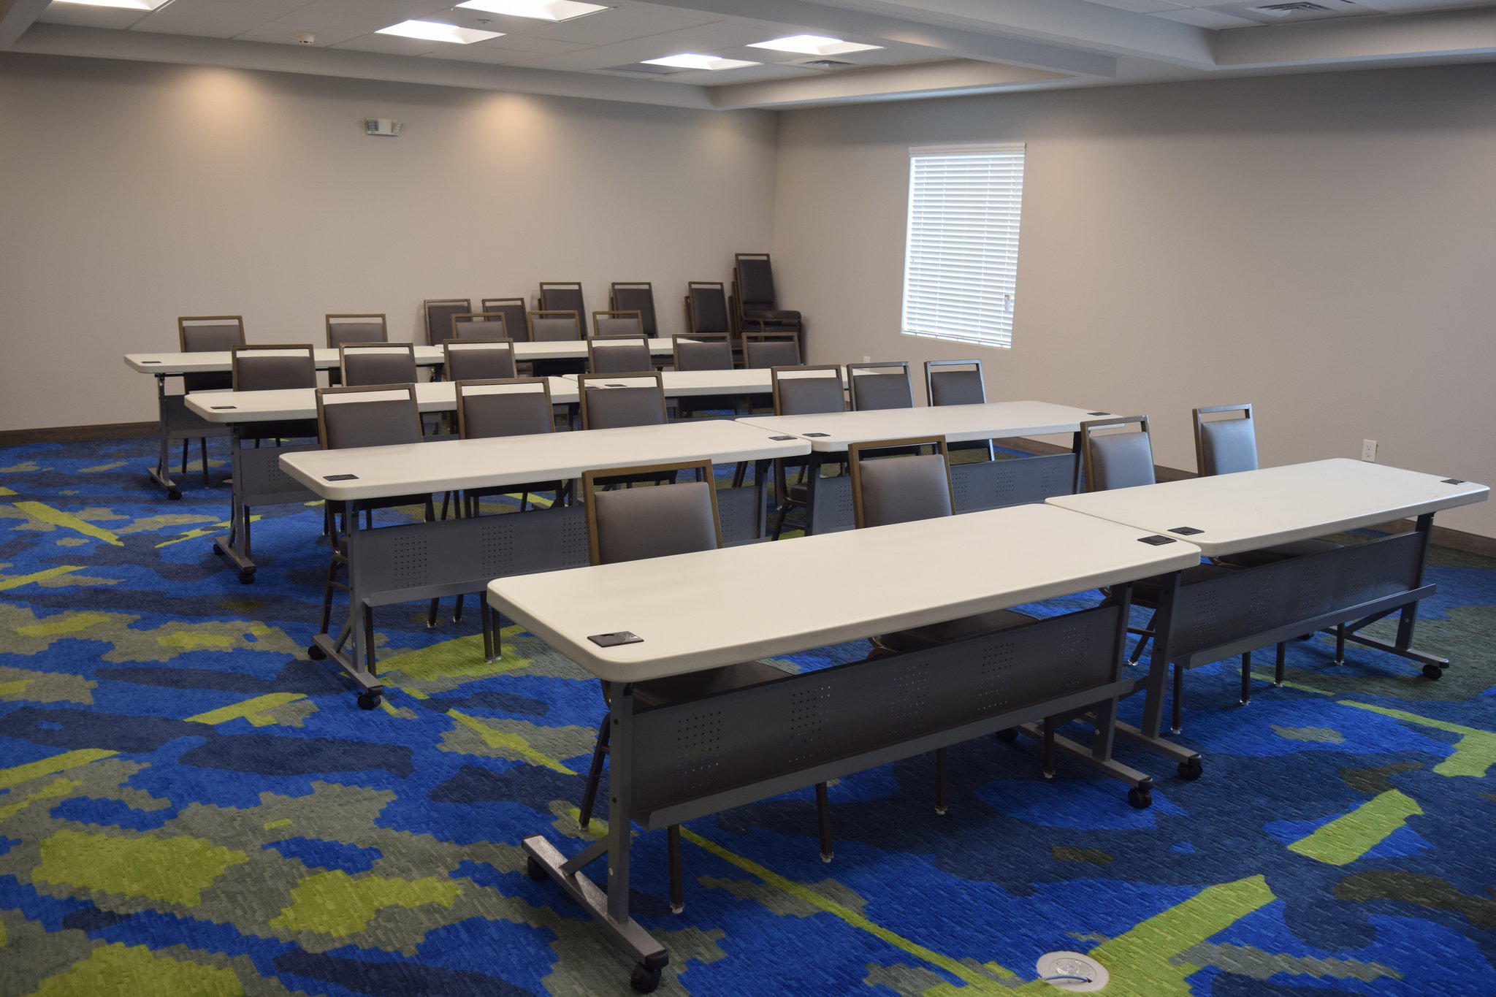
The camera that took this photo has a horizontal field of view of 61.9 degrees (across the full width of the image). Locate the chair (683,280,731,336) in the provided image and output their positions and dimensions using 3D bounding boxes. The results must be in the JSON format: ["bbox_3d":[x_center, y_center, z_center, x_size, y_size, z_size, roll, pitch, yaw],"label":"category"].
[{"bbox_3d":[-0.210,-1.336,10.440,0.455,0.915,0.550,-7,15,-35],"label":"chair"}]

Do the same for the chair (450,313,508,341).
[{"bbox_3d":[-1.594,-0.692,7.817,0.455,0.915,0.550,-7,15,-35],"label":"chair"}]

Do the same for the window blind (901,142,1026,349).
[{"bbox_3d":[1.595,-1.906,9.290,0.070,1.450,1.210,-7,15,-35],"label":"window blind"}]

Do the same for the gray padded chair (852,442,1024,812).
[{"bbox_3d":[0.573,0.328,3.520,0.450,0.917,0.565,-6,15,-34],"label":"gray padded chair"}]

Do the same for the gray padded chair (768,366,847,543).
[{"bbox_3d":[0.394,-0.096,5.501,0.460,0.920,0.550,-7,15,-35],"label":"gray padded chair"}]

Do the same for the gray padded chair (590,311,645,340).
[{"bbox_3d":[-0.765,-0.801,8.470,0.455,0.915,0.550,-7,15,-35],"label":"gray padded chair"}]

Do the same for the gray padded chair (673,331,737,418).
[{"bbox_3d":[-0.127,-0.427,6.900,0.450,0.917,0.565,-6,15,-33],"label":"gray padded chair"}]

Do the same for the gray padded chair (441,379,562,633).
[{"bbox_3d":[-0.812,0.045,4.579,0.455,0.915,0.550,-7,15,-35],"label":"gray padded chair"}]

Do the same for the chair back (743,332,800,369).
[{"bbox_3d":[0.151,-0.731,7.263,0.410,0.450,0.100,-7,5,-35],"label":"chair back"}]

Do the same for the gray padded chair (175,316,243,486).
[{"bbox_3d":[-3.014,-0.574,7.180,0.450,0.920,0.570,-7,15,-36],"label":"gray padded chair"}]

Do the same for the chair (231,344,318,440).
[{"bbox_3d":[-2.047,-0.211,5.591,0.450,0.917,0.565,-6,15,-34],"label":"chair"}]

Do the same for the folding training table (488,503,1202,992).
[{"bbox_3d":[0.313,0.514,3.051,1.817,0.732,0.627,-6,15,-35],"label":"folding training table"}]

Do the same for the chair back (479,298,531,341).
[{"bbox_3d":[-1.805,-1.253,9.313,0.410,0.450,0.100,-7,5,-35],"label":"chair back"}]

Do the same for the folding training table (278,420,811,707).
[{"bbox_3d":[-0.673,0.180,4.489,1.830,0.734,0.614,-7,15,-35],"label":"folding training table"}]

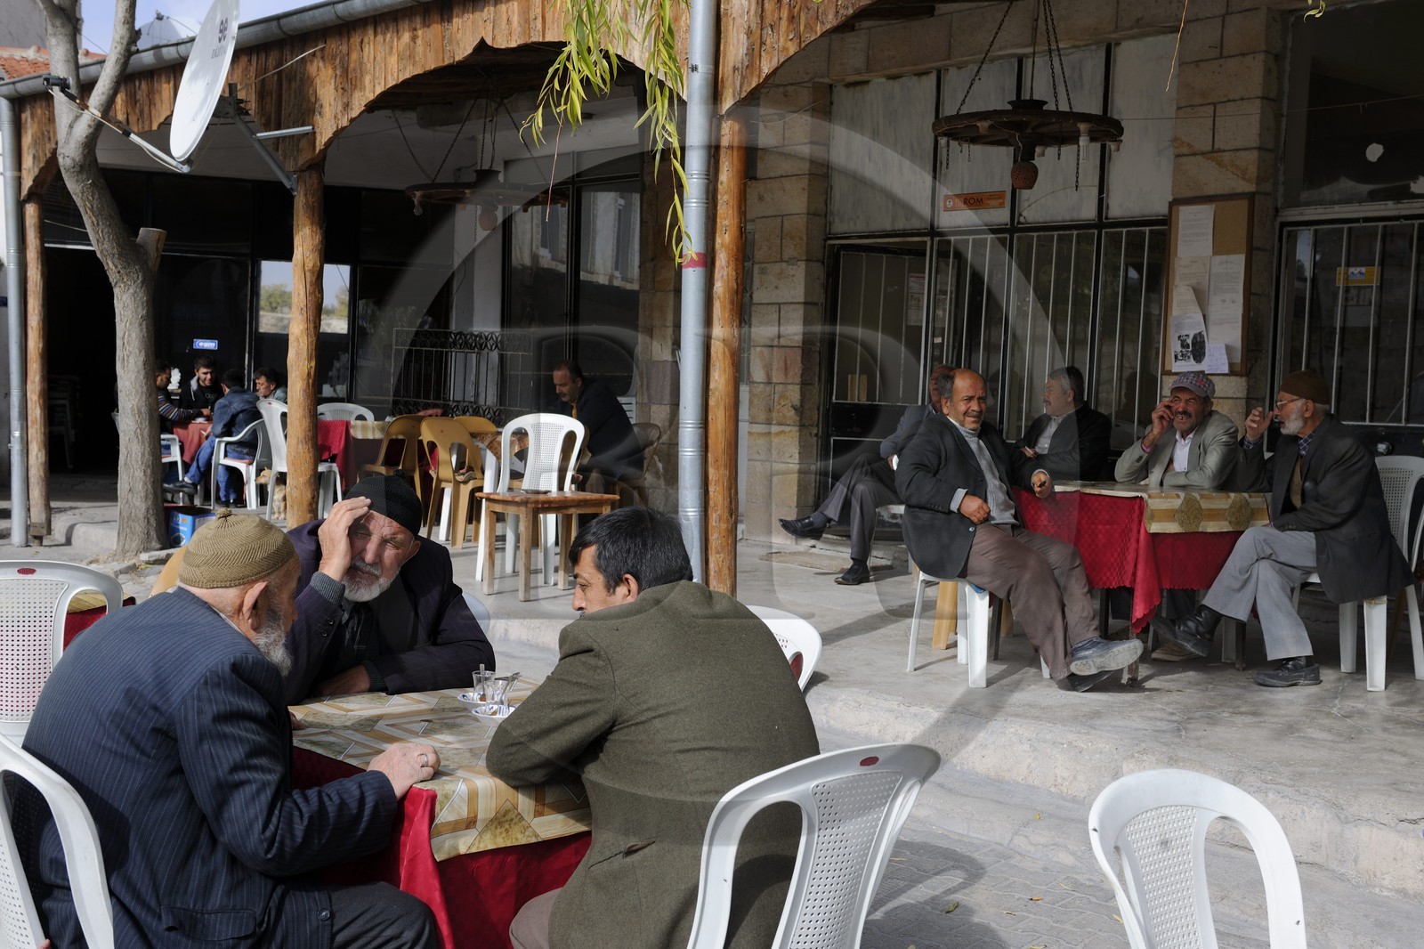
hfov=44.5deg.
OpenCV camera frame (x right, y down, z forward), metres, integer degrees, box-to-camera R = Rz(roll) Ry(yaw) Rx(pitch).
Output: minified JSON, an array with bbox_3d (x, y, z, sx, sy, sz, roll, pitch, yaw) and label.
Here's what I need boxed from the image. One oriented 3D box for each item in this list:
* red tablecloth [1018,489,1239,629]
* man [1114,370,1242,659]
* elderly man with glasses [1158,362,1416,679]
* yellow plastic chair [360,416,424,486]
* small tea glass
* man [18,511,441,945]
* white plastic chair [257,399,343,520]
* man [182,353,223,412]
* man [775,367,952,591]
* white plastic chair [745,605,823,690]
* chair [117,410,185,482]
[{"bbox_3d":[1.782,0.326,7.490,0.860,0.550,0.860,-1,4,-38],"label":"red tablecloth"},{"bbox_3d":[2.071,0.162,7.701,0.560,1.220,0.740,3,4,25],"label":"man"},{"bbox_3d":[2.279,0.204,6.942,0.970,1.230,0.560,0,4,-23],"label":"elderly man with glasses"},{"bbox_3d":[-2.261,0.003,12.226,0.460,0.800,0.500,-1,4,-38],"label":"yellow plastic chair"},{"bbox_3d":[-0.496,0.461,3.786,0.052,0.068,0.052,1,3,0],"label":"small tea glass"},{"bbox_3d":[-0.811,0.686,2.964,0.570,1.260,0.800,5,6,44],"label":"man"},{"bbox_3d":[-3.053,-0.107,12.922,0.520,0.860,0.460,-1,4,-35],"label":"white plastic chair"},{"bbox_3d":[-4.215,-0.378,14.410,0.520,1.250,0.750,0,4,-14],"label":"man"},{"bbox_3d":[0.981,-0.010,10.116,1.020,1.260,0.540,0,4,-25],"label":"man"},{"bbox_3d":[-0.101,0.763,3.853,0.460,0.890,0.530,4,4,37],"label":"white plastic chair"},{"bbox_3d":[-4.639,-0.137,14.325,0.560,0.800,0.550,1,4,-13],"label":"chair"}]

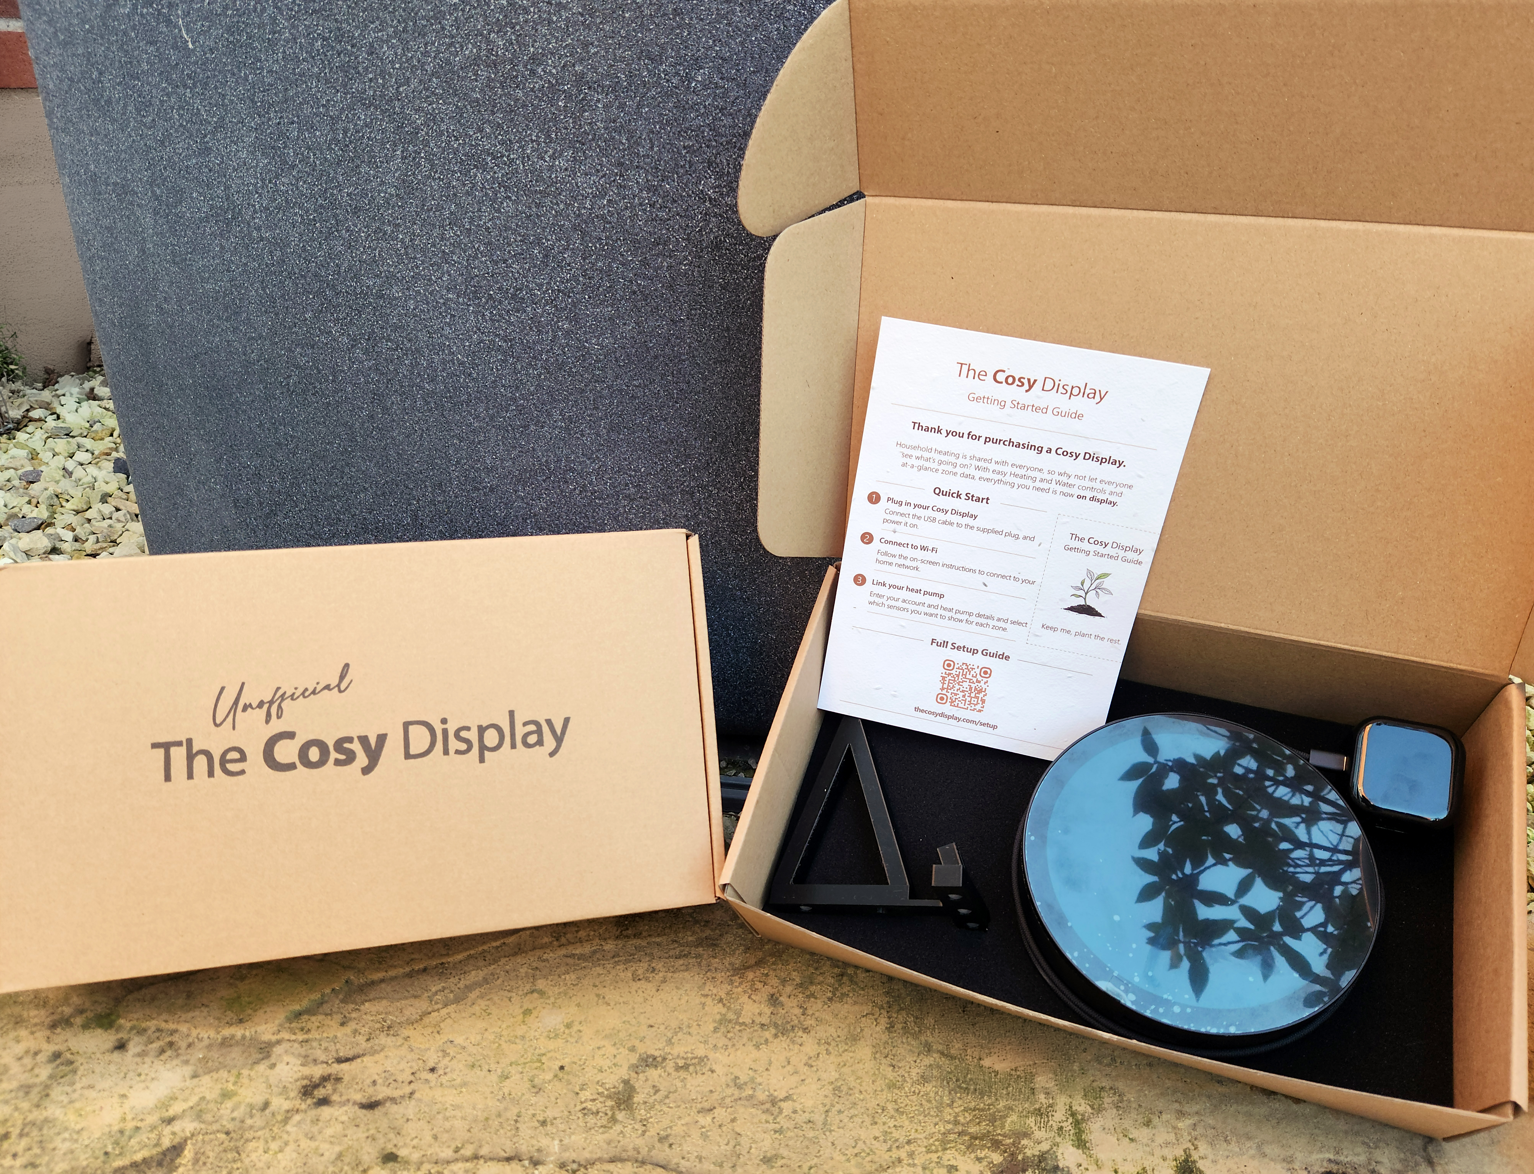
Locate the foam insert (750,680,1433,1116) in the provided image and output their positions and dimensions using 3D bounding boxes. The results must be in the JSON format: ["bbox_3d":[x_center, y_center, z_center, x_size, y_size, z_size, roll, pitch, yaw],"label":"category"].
[{"bbox_3d":[0.170,0.132,0.537,0.313,0.027,0.175,10,60,19],"label":"foam insert"}]

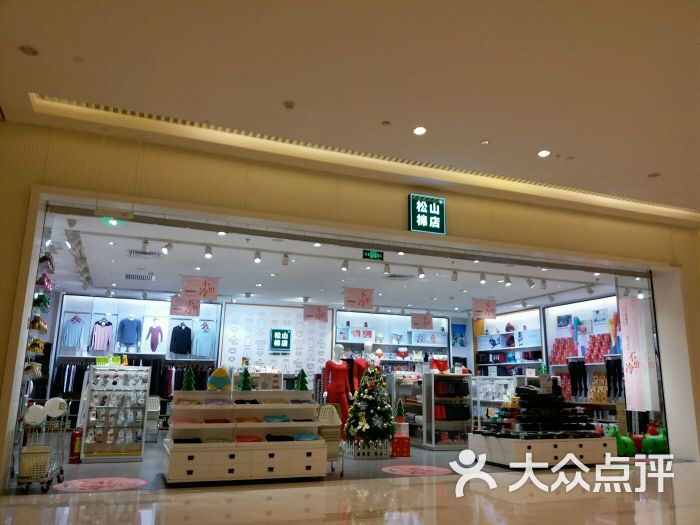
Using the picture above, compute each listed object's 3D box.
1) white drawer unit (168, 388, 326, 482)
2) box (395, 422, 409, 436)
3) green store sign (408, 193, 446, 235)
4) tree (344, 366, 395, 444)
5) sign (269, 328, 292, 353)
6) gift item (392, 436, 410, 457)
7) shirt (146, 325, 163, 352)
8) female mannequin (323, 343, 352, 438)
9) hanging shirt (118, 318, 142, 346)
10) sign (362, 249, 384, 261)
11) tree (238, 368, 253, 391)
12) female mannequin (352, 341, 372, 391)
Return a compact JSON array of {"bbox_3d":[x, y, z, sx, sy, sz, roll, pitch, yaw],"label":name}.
[{"bbox_3d":[-1.431,2.329,7.688,1.984,1.129,1.139,6,-13,-21],"label":"white drawer unit"},{"bbox_3d":[0.796,2.744,9.321,0.262,0.216,0.254,6,-13,-21],"label":"box"},{"bbox_3d":[1.183,-0.721,8.686,0.590,0.580,0.110,6,-13,-21],"label":"green store sign"},{"bbox_3d":[0.370,2.718,10.398,1.000,1.500,1.000,1,-12,0],"label":"tree"},{"bbox_3d":[-1.835,2.087,15.127,0.520,0.520,0.090,6,-13,-21],"label":"sign"},{"bbox_3d":[0.863,3.341,10.300,0.340,0.335,0.330,5,-13,-18],"label":"gift item"},{"bbox_3d":[-4.640,1.801,13.424,0.370,0.657,0.145,6,-13,-21],"label":"shirt"},{"bbox_3d":[-0.205,2.466,10.560,0.460,1.857,0.315,6,-13,-21],"label":"female mannequin"},{"bbox_3d":[-5.137,1.638,13.258,0.524,0.650,0.218,6,-13,-21],"label":"hanging shirt"},{"bbox_3d":[0.366,-0.111,8.744,0.360,0.145,0.040,6,-13,-21],"label":"sign"},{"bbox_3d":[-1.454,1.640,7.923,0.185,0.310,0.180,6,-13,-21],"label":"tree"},{"bbox_3d":[0.323,2.438,10.512,0.460,1.863,0.315,6,-13,-21],"label":"female mannequin"}]

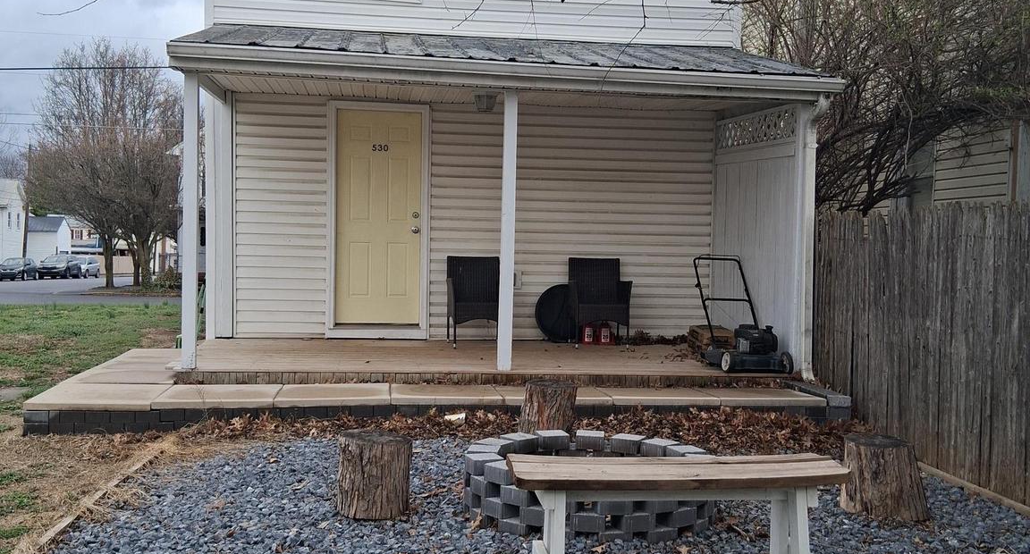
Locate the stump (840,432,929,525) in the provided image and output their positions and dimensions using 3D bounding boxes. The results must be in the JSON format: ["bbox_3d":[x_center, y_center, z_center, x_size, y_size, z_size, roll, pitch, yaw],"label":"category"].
[{"bbox_3d":[1.729,0.934,4.840,0.385,0.335,0.380,1,2,-6],"label":"stump"}]

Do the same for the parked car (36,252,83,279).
[{"bbox_3d":[-32.492,-0.703,73.500,1.850,1.680,4.600,1,2,-6],"label":"parked car"}]

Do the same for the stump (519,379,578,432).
[{"bbox_3d":[0.206,0.838,6.300,0.350,0.375,0.350,1,2,-6],"label":"stump"}]

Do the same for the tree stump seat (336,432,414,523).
[{"bbox_3d":[-0.638,0.895,4.680,0.335,0.330,0.335,1,2,-6],"label":"tree stump seat"}]

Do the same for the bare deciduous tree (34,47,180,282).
[{"bbox_3d":[-18.798,-5.267,48.000,7.000,11.300,6.800,1,2,-6],"label":"bare deciduous tree"}]

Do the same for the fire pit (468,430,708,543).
[{"bbox_3d":[0.351,0.952,4.850,1.180,0.250,1.180,1,2,-6],"label":"fire pit"}]

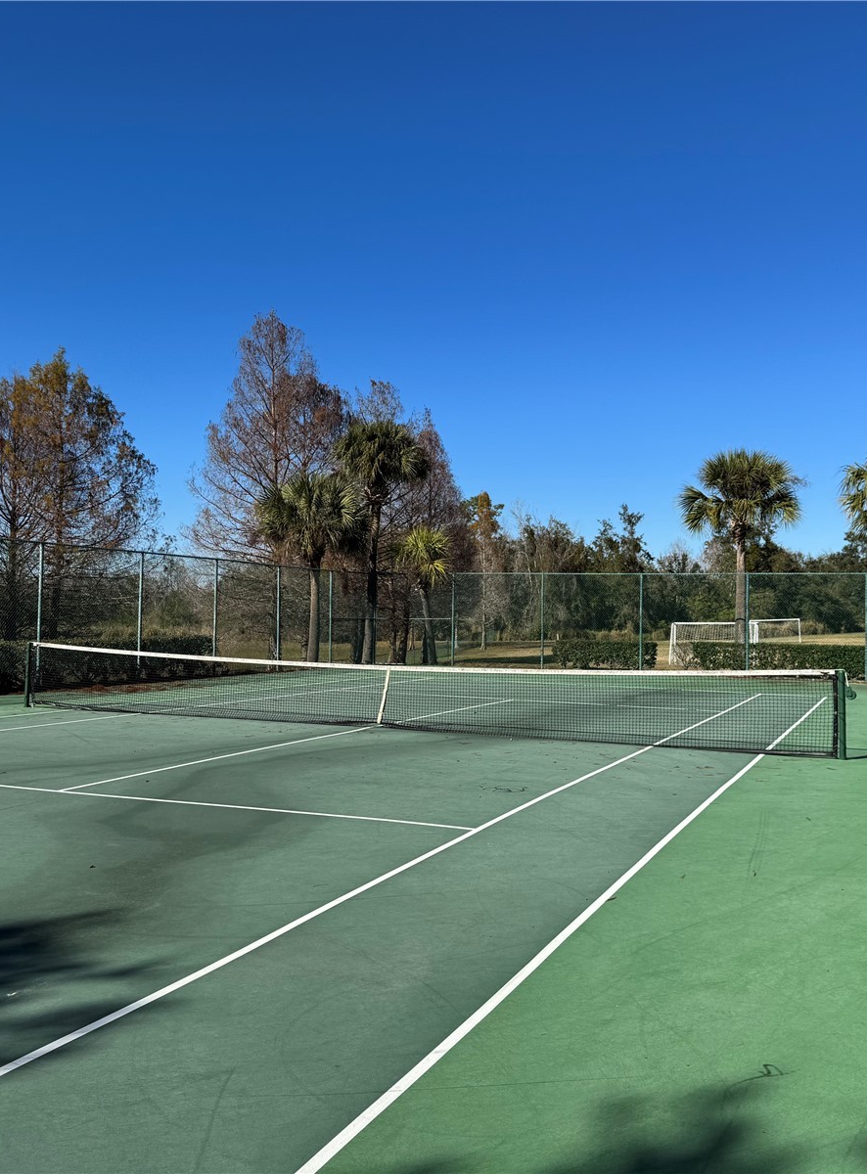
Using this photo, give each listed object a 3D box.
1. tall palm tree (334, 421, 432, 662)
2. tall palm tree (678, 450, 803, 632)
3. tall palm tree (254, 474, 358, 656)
[{"bbox_3d":[-1.652,-1.531,37.102,3.340,8.220,3.270,1,-1,0],"label":"tall palm tree"},{"bbox_3d":[10.129,-0.844,35.589,4.080,7.220,4.000,1,-1,0],"label":"tall palm tree"},{"bbox_3d":[-4.000,-0.639,35.578,3.520,6.270,3.450,1,-1,0],"label":"tall palm tree"}]

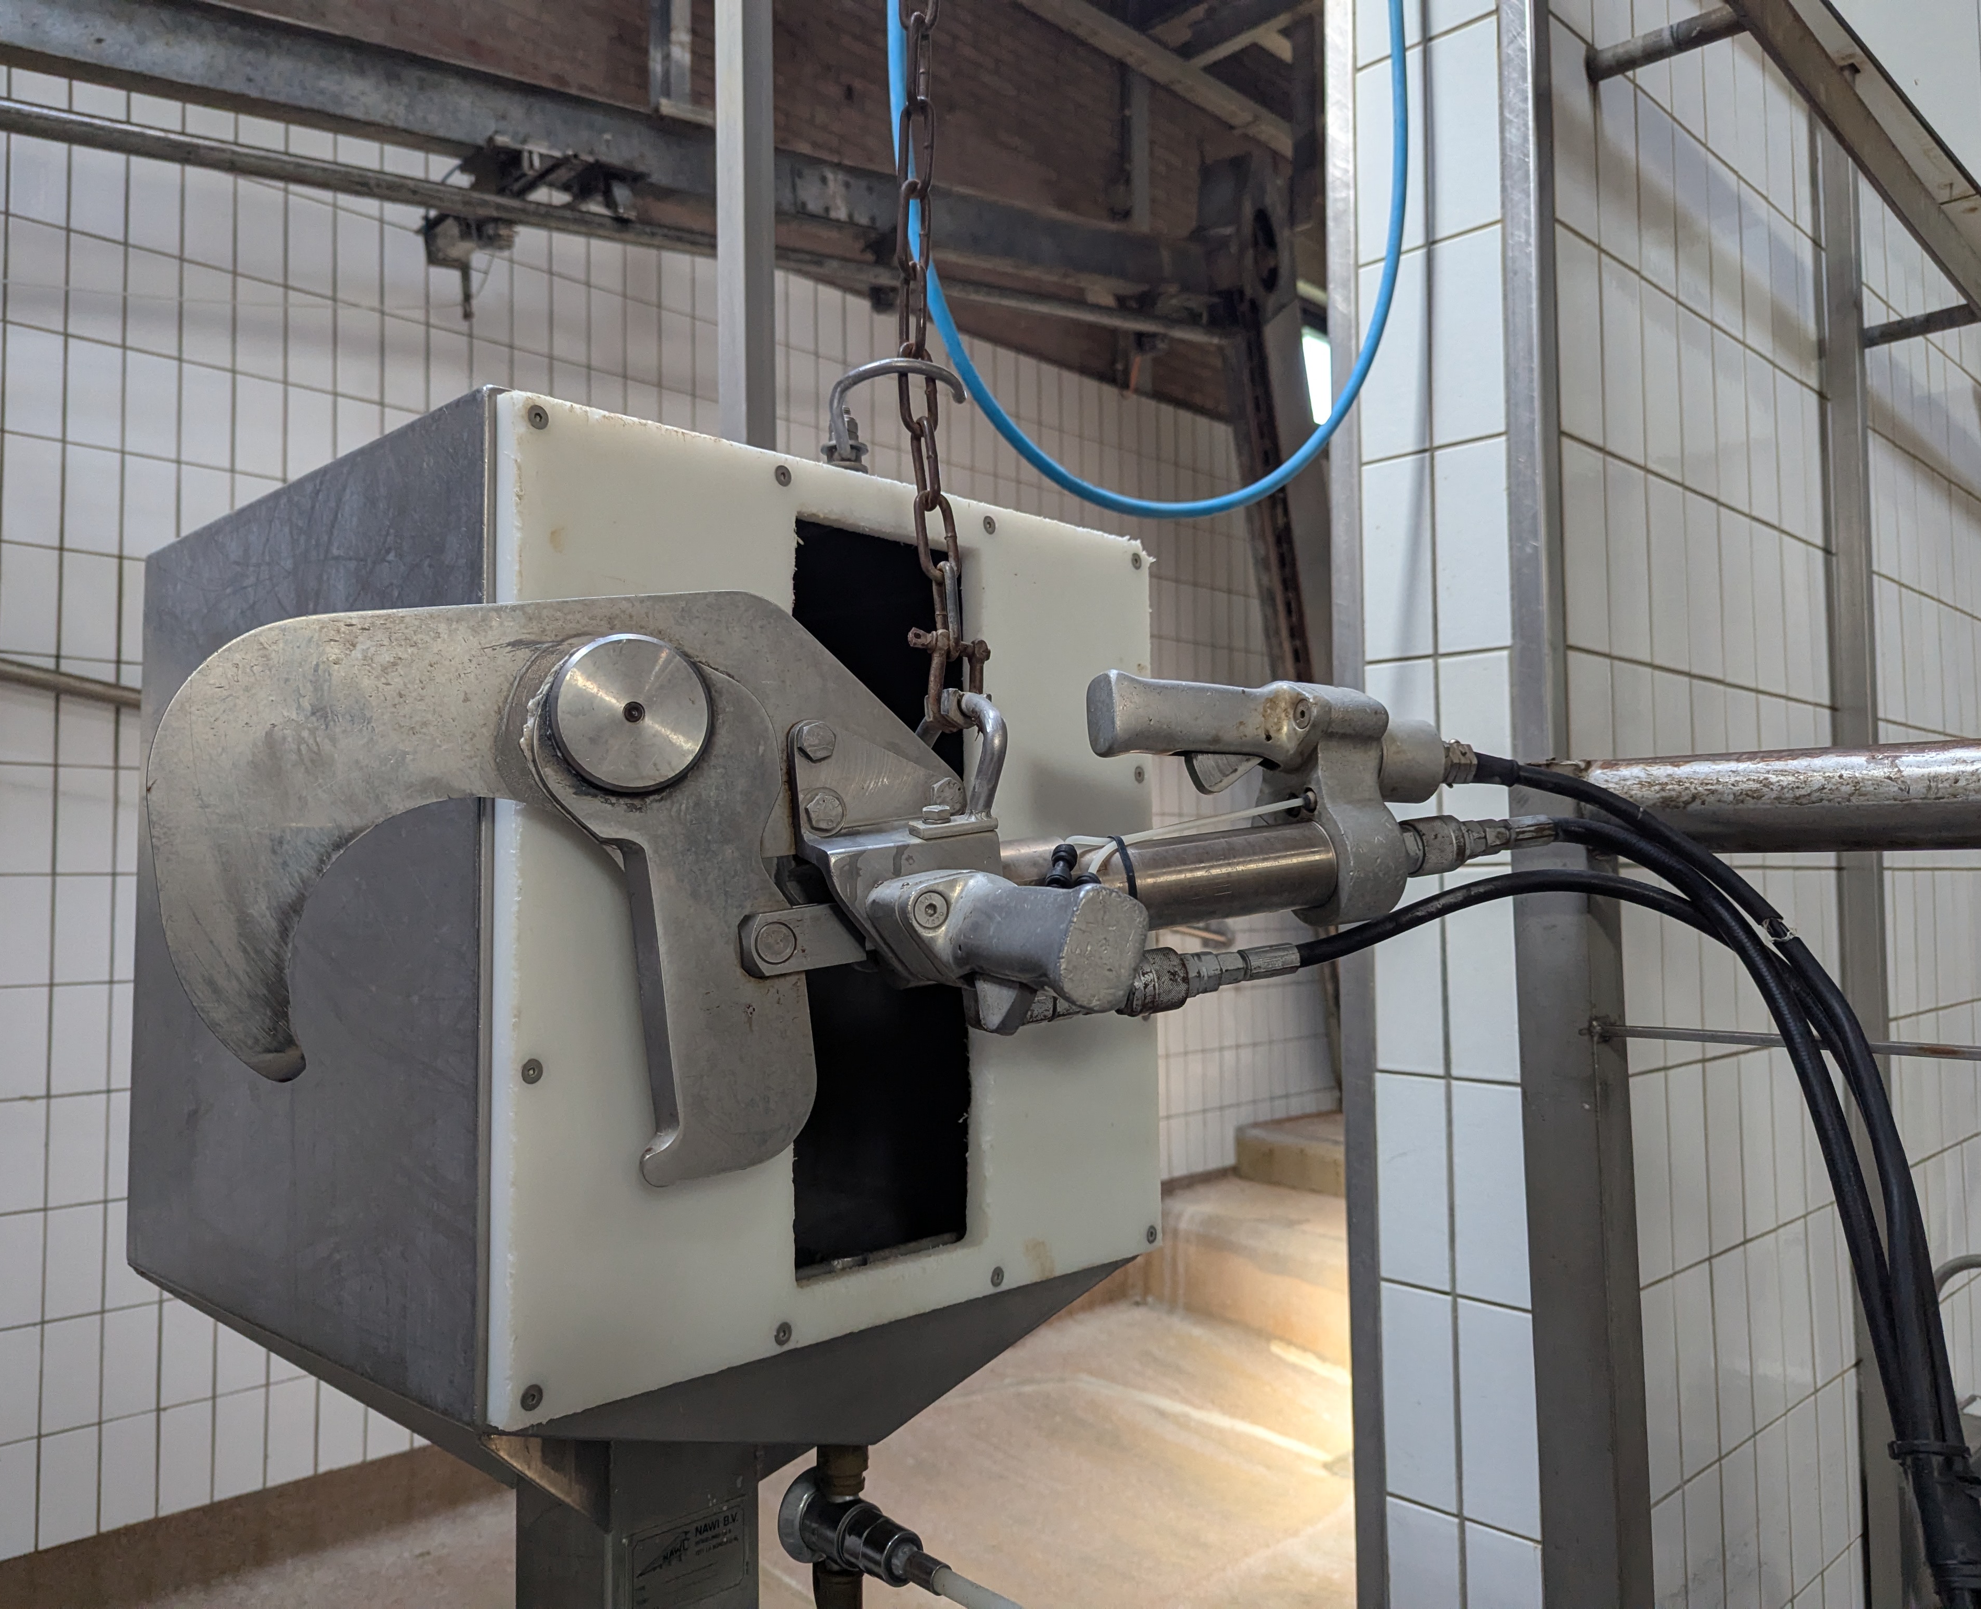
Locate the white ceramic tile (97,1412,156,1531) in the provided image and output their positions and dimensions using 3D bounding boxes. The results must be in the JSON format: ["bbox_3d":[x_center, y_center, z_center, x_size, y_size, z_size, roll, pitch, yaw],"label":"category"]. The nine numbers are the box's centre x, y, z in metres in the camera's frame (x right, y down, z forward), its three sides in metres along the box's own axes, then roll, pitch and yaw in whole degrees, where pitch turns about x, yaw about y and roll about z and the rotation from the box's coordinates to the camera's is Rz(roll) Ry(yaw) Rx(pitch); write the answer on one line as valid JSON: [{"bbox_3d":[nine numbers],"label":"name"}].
[{"bbox_3d":[-1.951,1.509,3.361,0.114,0.239,0.012,3,-4,-44],"label":"white ceramic tile"}]

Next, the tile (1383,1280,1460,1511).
[{"bbox_3d":[0.500,0.685,1.719,0.088,0.239,0.012,-3,-4,43],"label":"tile"}]

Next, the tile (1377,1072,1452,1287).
[{"bbox_3d":[0.498,0.441,1.733,0.088,0.239,0.012,-3,-4,43],"label":"tile"}]

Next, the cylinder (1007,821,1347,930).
[{"bbox_3d":[0.108,0.043,0.844,0.220,0.051,0.051,-3,-1,-28],"label":"cylinder"}]

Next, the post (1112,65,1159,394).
[{"bbox_3d":[0.579,-2.343,6.045,0.115,1.360,0.090,3,-4,-44],"label":"post"}]

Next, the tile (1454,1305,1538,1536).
[{"bbox_3d":[0.568,0.681,1.655,0.088,0.239,0.012,-3,-4,43],"label":"tile"}]

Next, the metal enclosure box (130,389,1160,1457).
[{"bbox_3d":[-0.243,0.086,1.056,0.500,0.540,0.505,-3,-4,43],"label":"metal enclosure box"}]

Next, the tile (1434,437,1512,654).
[{"bbox_3d":[0.560,-0.297,1.708,0.088,0.239,0.012,-3,-4,43],"label":"tile"}]

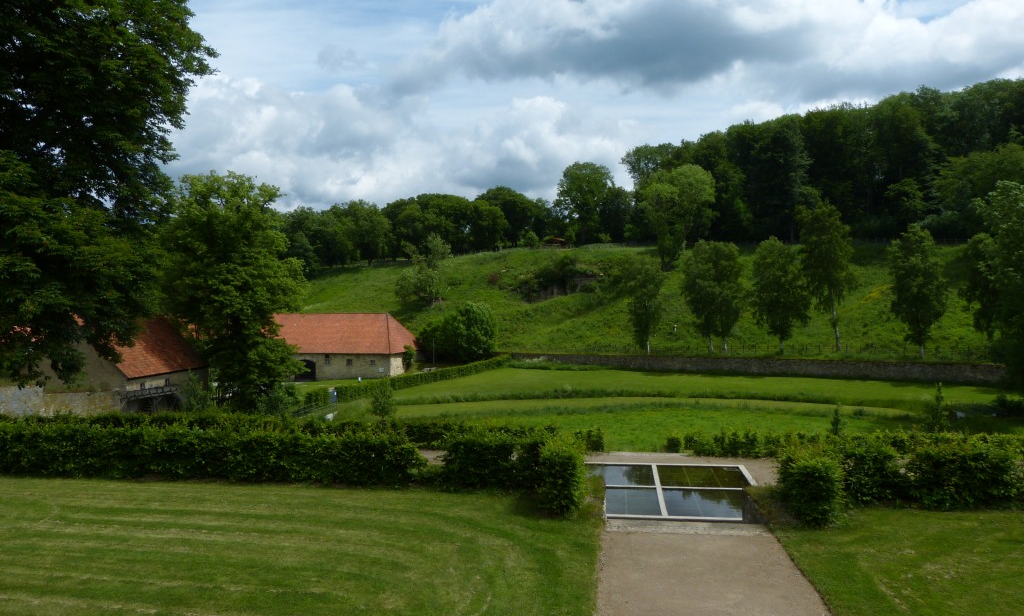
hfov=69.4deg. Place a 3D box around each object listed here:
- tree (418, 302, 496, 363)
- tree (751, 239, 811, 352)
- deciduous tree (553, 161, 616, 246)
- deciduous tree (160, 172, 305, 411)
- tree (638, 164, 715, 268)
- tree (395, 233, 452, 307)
[{"bbox_3d":[-8.700,3.910,118.000,12.450,9.570,11.200,0,-2,0],"label":"tree"},{"bbox_3d":[40.670,-2.040,112.000,9.090,17.570,8.630,0,-2,0],"label":"tree"},{"bbox_3d":[19.610,-28.260,200.000,16.230,22.180,16.230,0,-2,0],"label":"deciduous tree"},{"bbox_3d":[-25.700,-1.520,68.000,13.240,21.890,13.240,0,-2,0],"label":"deciduous tree"},{"bbox_3d":[36.700,-20.420,165.000,16.960,23.200,16.960,0,-2,0],"label":"tree"},{"bbox_3d":[-17.350,-7.550,145.000,11.370,14.510,10.240,0,-2,0],"label":"tree"}]

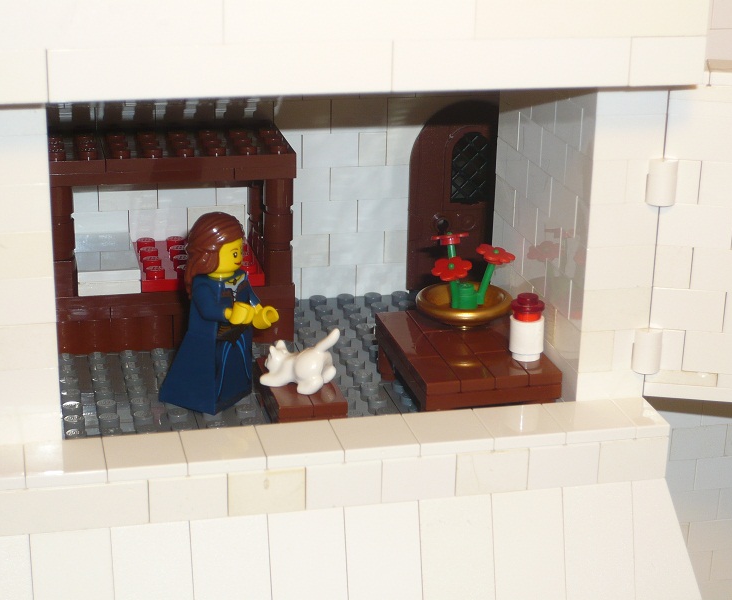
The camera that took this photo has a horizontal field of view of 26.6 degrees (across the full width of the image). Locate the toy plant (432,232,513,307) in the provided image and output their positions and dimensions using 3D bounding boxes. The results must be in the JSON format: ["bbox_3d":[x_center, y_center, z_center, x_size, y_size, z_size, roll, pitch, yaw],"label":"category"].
[{"bbox_3d":[0.026,-0.006,0.377,0.021,0.018,0.021,1,20,0],"label":"toy plant"}]

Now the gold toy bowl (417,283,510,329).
[{"bbox_3d":[0.024,0.003,0.380,0.024,0.006,0.024,1,20,0],"label":"gold toy bowl"}]

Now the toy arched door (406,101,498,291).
[{"bbox_3d":[0.029,-0.030,0.444,0.034,0.055,0.005,-3,20,-13],"label":"toy arched door"}]

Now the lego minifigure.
[{"bbox_3d":[-0.033,0.002,0.361,0.026,0.046,0.024,12,22,27],"label":"lego minifigure"}]

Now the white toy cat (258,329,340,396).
[{"bbox_3d":[-0.014,0.013,0.355,0.019,0.015,0.011,11,22,26],"label":"white toy cat"}]

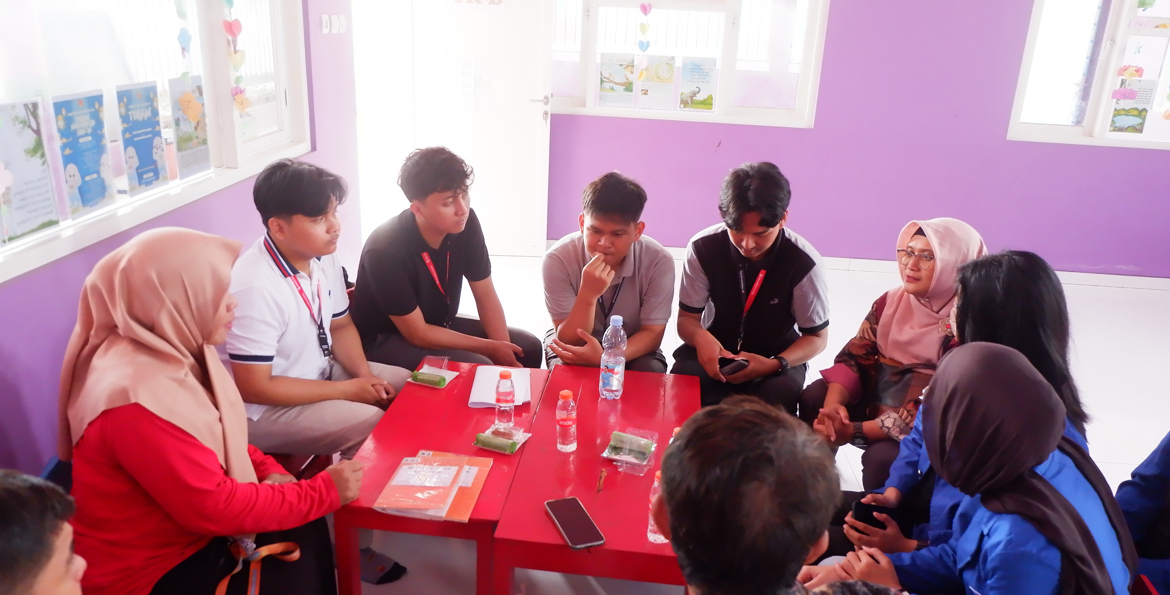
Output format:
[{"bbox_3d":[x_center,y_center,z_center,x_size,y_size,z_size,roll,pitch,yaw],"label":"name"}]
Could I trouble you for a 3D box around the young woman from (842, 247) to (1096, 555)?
[{"bbox_3d":[0.897,0.420,1.904,0.690,1.070,0.500,2,20,-1],"label":"young woman"}]

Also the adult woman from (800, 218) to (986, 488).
[{"bbox_3d":[0.939,0.279,2.308,0.680,1.060,0.540,-8,23,-27],"label":"adult woman"}]

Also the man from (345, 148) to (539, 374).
[{"bbox_3d":[-0.488,0.025,2.692,0.740,1.140,0.550,18,25,35],"label":"man"}]

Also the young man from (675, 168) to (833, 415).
[{"bbox_3d":[0.518,0.111,2.580,0.530,1.150,0.750,8,21,14],"label":"young man"}]

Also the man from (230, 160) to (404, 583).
[{"bbox_3d":[-0.761,0.160,2.272,0.720,1.150,0.520,12,22,25],"label":"man"}]

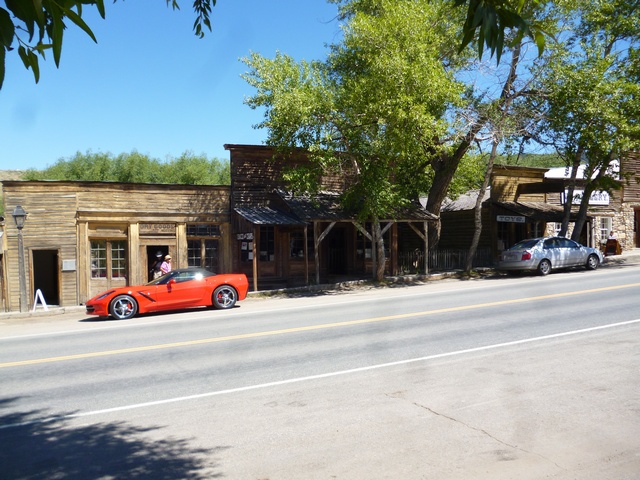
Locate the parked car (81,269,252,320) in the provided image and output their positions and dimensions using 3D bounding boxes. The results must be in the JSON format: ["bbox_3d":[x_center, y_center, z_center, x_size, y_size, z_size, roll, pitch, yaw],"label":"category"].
[{"bbox_3d":[-4.363,1.438,15.022,4.495,1.235,1.877,-3,1,-24],"label":"parked car"}]

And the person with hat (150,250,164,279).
[{"bbox_3d":[-5.747,1.244,18.342,0.520,1.708,0.420,-1,0,-30],"label":"person with hat"}]

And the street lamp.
[{"bbox_3d":[-8.660,0.558,15.019,0.440,3.090,0.440,-1,0,-24],"label":"street lamp"}]

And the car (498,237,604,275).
[{"bbox_3d":[9.400,0.583,21.079,4.480,1.470,1.735,-3,1,-24],"label":"car"}]

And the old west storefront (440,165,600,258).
[{"bbox_3d":[9.326,-1.202,27.353,3.949,4.859,8.500,-1,0,-24],"label":"old west storefront"}]

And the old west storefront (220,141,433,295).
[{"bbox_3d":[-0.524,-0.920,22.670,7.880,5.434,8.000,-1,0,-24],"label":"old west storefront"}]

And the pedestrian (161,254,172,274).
[{"bbox_3d":[-5.351,1.296,18.081,0.400,1.530,0.480,-1,0,30],"label":"pedestrian"}]

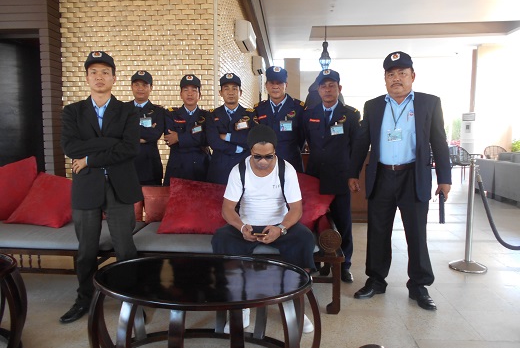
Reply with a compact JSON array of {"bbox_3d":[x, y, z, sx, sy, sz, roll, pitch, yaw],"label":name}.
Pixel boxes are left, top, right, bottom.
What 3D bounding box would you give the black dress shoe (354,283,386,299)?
[{"bbox_3d":[0.816,0.844,2.883,0.270,0.100,0.100,-2,5,-22],"label":"black dress shoe"}]

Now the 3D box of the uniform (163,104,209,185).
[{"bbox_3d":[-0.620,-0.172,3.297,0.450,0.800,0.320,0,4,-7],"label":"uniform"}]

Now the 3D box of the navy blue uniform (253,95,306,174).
[{"bbox_3d":[0.168,-0.293,3.287,0.460,0.760,0.290,0,5,2],"label":"navy blue uniform"}]

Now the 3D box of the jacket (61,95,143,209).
[{"bbox_3d":[-0.972,-0.136,2.427,0.500,0.715,0.360,-1,5,-17],"label":"jacket"}]

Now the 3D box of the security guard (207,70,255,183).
[{"bbox_3d":[-0.246,0.004,3.310,0.470,1.690,0.340,0,4,-2],"label":"security guard"}]

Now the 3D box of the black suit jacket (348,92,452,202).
[{"bbox_3d":[0.983,-0.182,2.744,0.690,0.760,0.330,2,5,22],"label":"black suit jacket"}]

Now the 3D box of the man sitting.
[{"bbox_3d":[0.023,0.292,2.602,0.660,1.240,0.740,0,5,2],"label":"man sitting"}]

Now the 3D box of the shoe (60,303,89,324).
[{"bbox_3d":[-1.162,0.865,2.538,0.100,0.100,0.275,4,6,36],"label":"shoe"}]

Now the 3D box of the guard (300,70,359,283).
[{"bbox_3d":[0.592,0.018,3.190,0.500,1.690,0.320,1,4,14],"label":"guard"}]

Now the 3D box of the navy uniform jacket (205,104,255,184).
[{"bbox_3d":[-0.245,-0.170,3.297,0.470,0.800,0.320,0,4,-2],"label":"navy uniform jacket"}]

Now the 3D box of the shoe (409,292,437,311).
[{"bbox_3d":[1.125,0.851,2.711,0.100,0.105,0.280,0,4,-8],"label":"shoe"}]

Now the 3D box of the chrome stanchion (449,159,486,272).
[{"bbox_3d":[1.866,0.354,3.474,0.340,0.989,0.340,0,5,0],"label":"chrome stanchion"}]

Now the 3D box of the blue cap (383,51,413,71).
[{"bbox_3d":[0.926,-0.764,2.649,0.185,0.135,0.260,2,5,24],"label":"blue cap"}]

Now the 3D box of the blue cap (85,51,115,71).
[{"bbox_3d":[-0.962,-0.694,2.355,0.185,0.120,0.260,-1,4,-15],"label":"blue cap"}]

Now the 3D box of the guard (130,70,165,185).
[{"bbox_3d":[-1.017,-0.021,3.380,0.460,1.733,0.320,0,5,-8],"label":"guard"}]

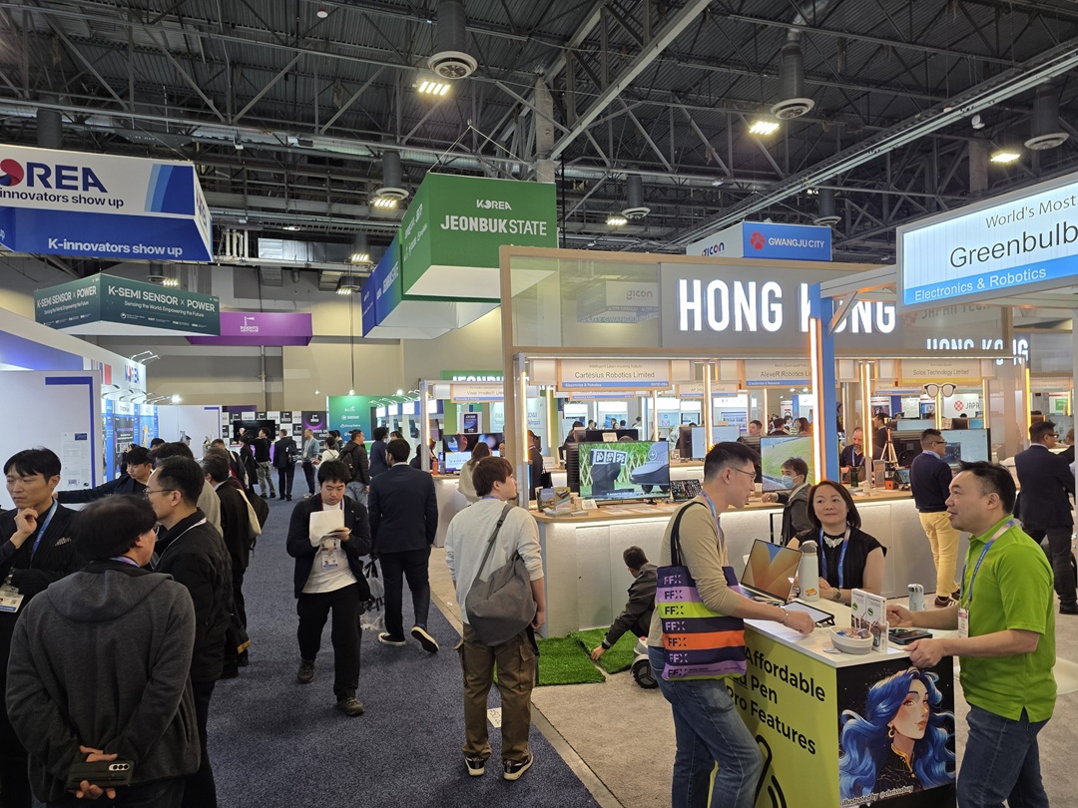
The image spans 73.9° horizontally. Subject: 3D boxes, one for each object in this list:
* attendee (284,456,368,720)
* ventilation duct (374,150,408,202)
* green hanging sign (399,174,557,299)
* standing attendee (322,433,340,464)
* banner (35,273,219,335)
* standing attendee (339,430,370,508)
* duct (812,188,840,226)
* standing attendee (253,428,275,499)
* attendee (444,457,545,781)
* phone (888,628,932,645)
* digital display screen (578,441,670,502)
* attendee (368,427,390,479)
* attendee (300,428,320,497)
[{"bbox_3d":[-1.438,1.191,4.880,0.550,1.660,0.520,-1,-1,-18],"label":"attendee"},{"bbox_3d":[-5.036,-7.961,24.500,1.060,1.580,1.060,-1,-1,-19],"label":"ventilation duct"},{"bbox_3d":[-1.596,-3.968,17.721,2.921,2.027,3.672,-1,-1,-19],"label":"green hanging sign"},{"bbox_3d":[-4.010,1.441,13.800,0.460,1.600,0.350,-1,-1,-23],"label":"standing attendee"},{"bbox_3d":[-15.288,-3.408,26.618,4.481,1.545,4.790,-2,-1,27],"label":"banner"},{"bbox_3d":[-2.966,1.296,11.600,0.460,1.760,0.480,-1,-1,-26],"label":"standing attendee"},{"bbox_3d":[11.800,-8.312,29.300,1.060,1.580,1.060,-1,-1,-19],"label":"duct"},{"bbox_3d":[-6.987,1.503,18.200,0.450,1.780,0.500,-2,-1,37],"label":"standing attendee"},{"bbox_3d":[-0.247,1.154,3.980,0.550,1.730,0.420,-2,-1,14],"label":"attendee"},{"bbox_3d":[1.406,0.886,2.722,0.163,0.014,0.078,-1,-1,-24],"label":"phone"},{"bbox_3d":[0.832,0.665,7.019,0.950,0.560,0.060,-1,-1,-16],"label":"digital display screen"},{"bbox_3d":[-2.773,1.300,12.400,0.400,1.770,0.500,-1,-1,-41],"label":"attendee"},{"bbox_3d":[-5.776,1.506,18.100,0.500,1.750,0.400,-2,-1,42],"label":"attendee"}]

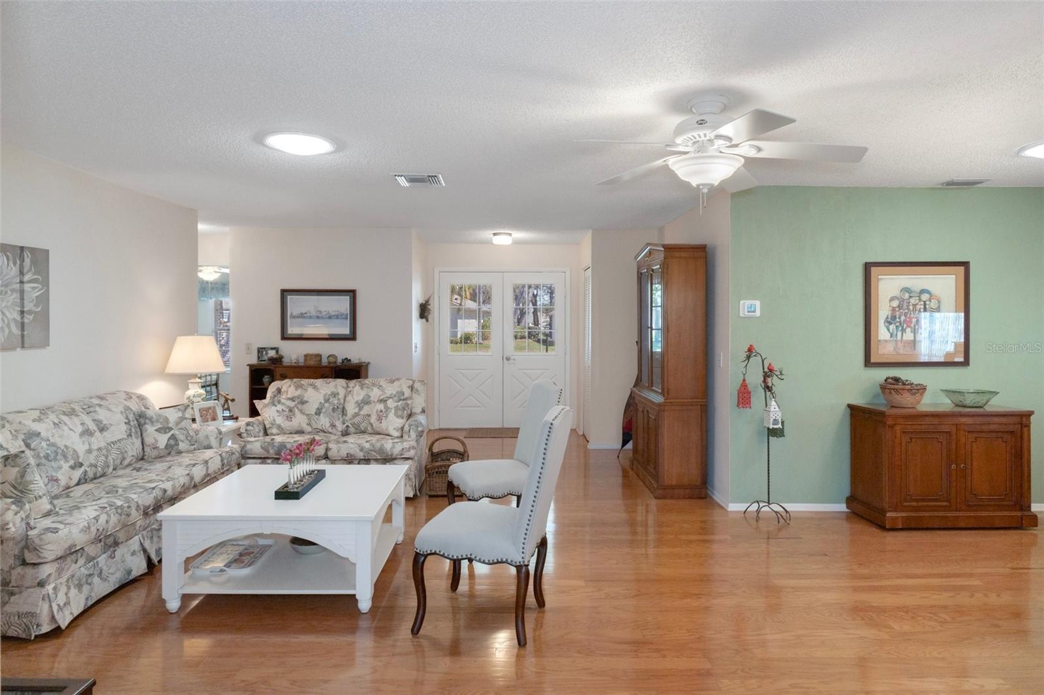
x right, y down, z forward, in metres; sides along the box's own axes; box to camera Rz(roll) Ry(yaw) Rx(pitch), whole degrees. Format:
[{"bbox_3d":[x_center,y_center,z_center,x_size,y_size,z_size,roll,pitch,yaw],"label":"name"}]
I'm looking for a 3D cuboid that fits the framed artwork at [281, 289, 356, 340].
[{"bbox_3d":[-2.158,-0.347,6.460,0.805,0.550,0.030,0,2,-1],"label":"framed artwork"}]

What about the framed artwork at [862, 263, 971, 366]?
[{"bbox_3d":[2.963,-0.248,4.575,0.790,0.790,0.035,0,2,0],"label":"framed artwork"}]

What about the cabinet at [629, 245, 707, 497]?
[{"bbox_3d":[1.280,0.139,5.390,0.430,2.110,1.000,0,2,0],"label":"cabinet"}]

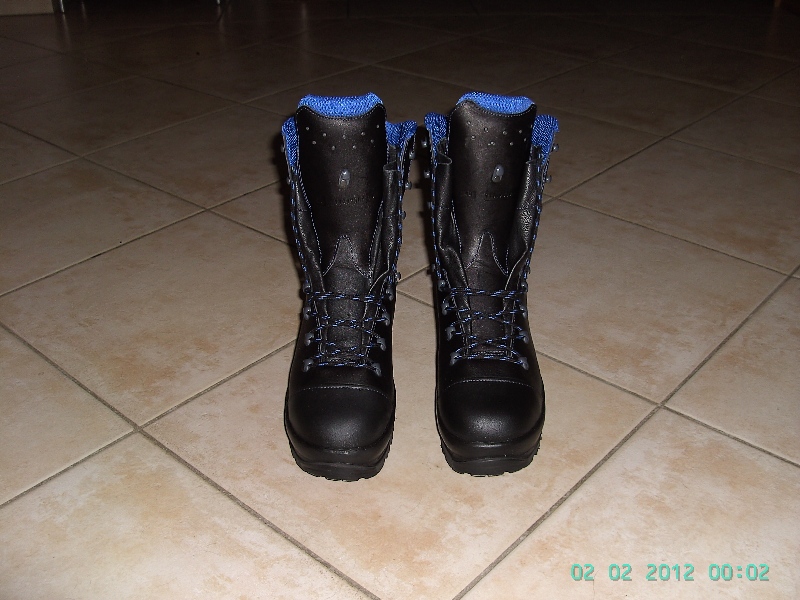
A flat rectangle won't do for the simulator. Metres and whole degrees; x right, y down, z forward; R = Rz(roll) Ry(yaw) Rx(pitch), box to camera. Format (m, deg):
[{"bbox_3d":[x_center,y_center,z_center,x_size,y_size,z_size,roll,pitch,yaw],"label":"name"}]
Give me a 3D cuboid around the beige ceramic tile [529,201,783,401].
[{"bbox_3d":[0.259,-0.022,1.138,0.385,0.010,0.385,24,38,35],"label":"beige ceramic tile"}]

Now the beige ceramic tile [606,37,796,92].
[{"bbox_3d":[0.752,-0.589,2.136,0.387,0.010,0.387,24,38,36],"label":"beige ceramic tile"}]

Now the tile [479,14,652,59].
[{"bbox_3d":[0.461,-0.717,2.363,0.387,0.010,0.387,24,38,36],"label":"tile"}]

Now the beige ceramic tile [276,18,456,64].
[{"bbox_3d":[-0.089,-0.697,2.339,0.387,0.010,0.387,24,38,36],"label":"beige ceramic tile"}]

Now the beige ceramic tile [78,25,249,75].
[{"bbox_3d":[-0.640,-0.677,2.315,0.387,0.010,0.387,24,38,36],"label":"beige ceramic tile"}]

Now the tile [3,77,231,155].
[{"bbox_3d":[-0.603,-0.401,1.807,0.385,0.010,0.385,24,38,35],"label":"tile"}]

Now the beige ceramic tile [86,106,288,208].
[{"bbox_3d":[-0.316,-0.275,1.584,0.385,0.010,0.385,24,38,35],"label":"beige ceramic tile"}]

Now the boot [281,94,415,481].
[{"bbox_3d":[-0.050,-0.045,0.876,0.138,0.320,0.310,0,30,1],"label":"boot"}]

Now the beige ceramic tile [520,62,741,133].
[{"bbox_3d":[0.492,-0.442,1.885,0.387,0.010,0.387,24,38,36],"label":"beige ceramic tile"}]

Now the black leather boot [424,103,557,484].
[{"bbox_3d":[0.087,-0.040,0.852,0.127,0.312,0.305,-1,30,0],"label":"black leather boot"}]

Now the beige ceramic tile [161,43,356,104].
[{"bbox_3d":[-0.347,-0.548,2.053,0.385,0.010,0.385,24,38,35],"label":"beige ceramic tile"}]

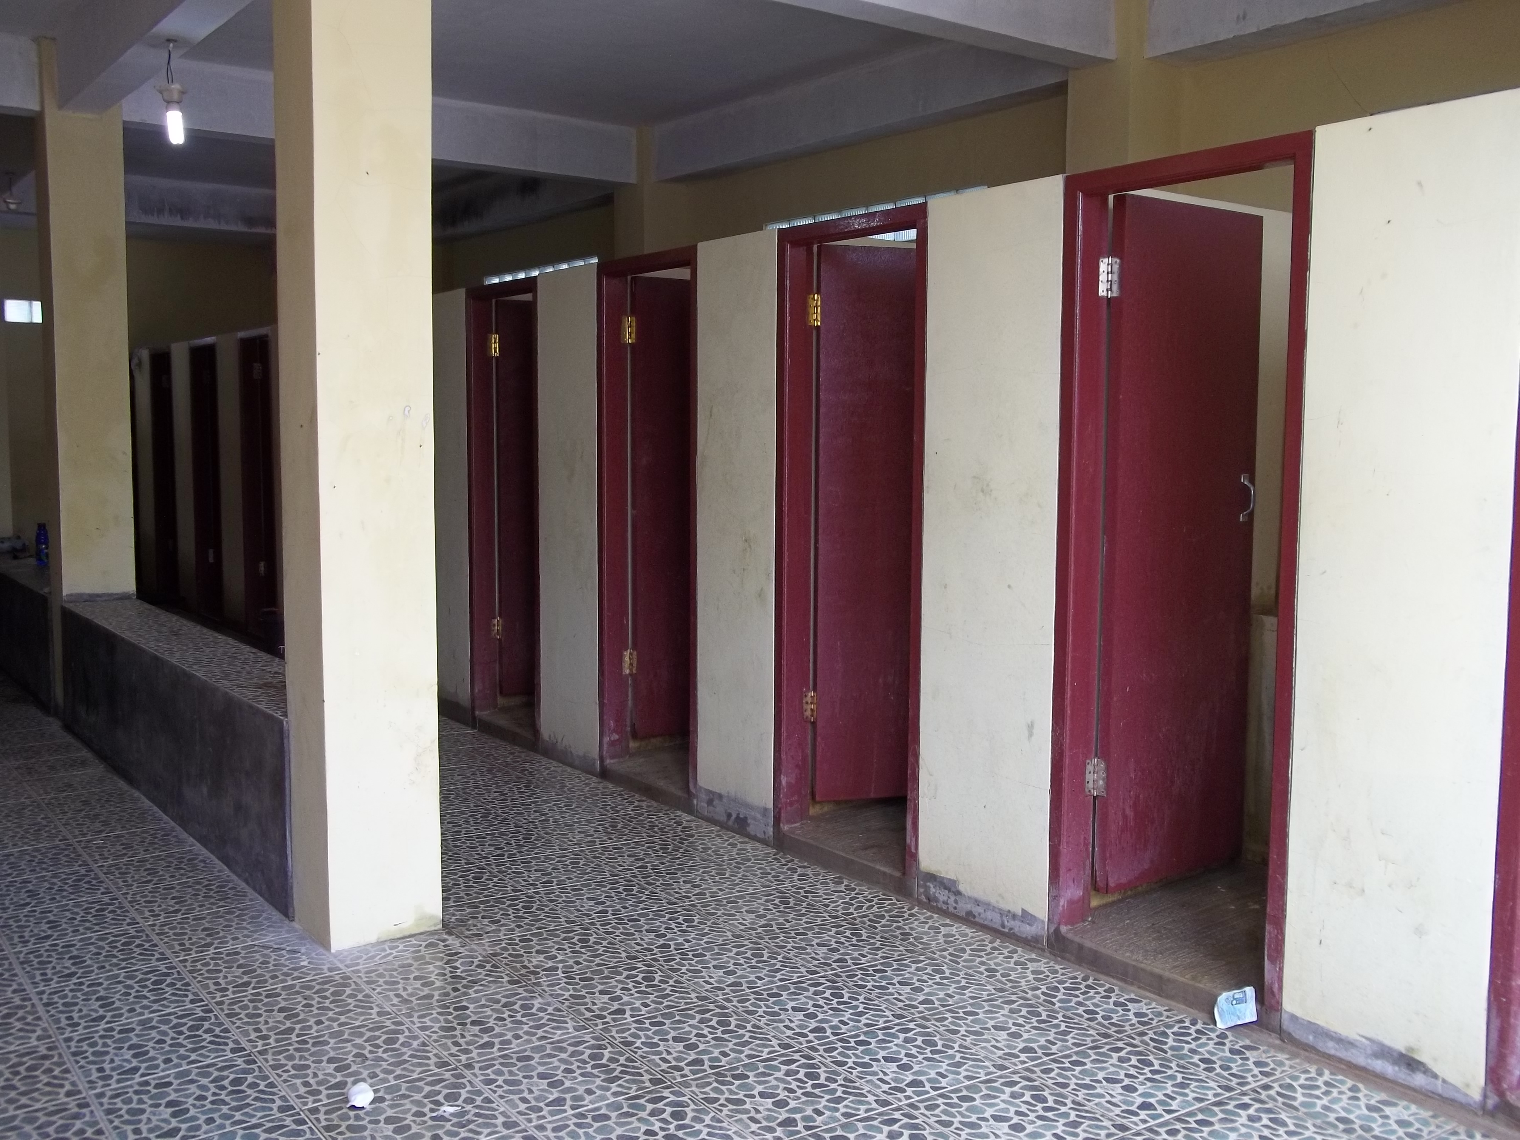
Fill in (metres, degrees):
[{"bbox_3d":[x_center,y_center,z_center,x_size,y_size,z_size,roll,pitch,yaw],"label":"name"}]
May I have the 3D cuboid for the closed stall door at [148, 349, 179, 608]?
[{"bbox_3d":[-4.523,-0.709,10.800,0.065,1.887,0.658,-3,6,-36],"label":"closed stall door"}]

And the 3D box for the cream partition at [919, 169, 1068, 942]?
[{"bbox_3d":[0.643,-0.020,3.759,0.112,1.954,0.485,-3,6,-36],"label":"cream partition"}]

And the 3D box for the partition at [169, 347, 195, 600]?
[{"bbox_3d":[-4.164,-0.647,10.339,0.112,1.954,0.516,-3,6,-36],"label":"partition"}]

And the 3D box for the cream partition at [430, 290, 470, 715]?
[{"bbox_3d":[-1.405,-0.287,6.563,0.112,1.954,0.493,-3,6,-36],"label":"cream partition"}]

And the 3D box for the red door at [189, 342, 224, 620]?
[{"bbox_3d":[-3.831,-0.619,9.853,0.065,1.887,0.664,-3,6,-36],"label":"red door"}]

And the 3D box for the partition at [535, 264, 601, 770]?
[{"bbox_3d":[-0.715,-0.197,5.617,0.112,1.954,0.499,-3,6,-36],"label":"partition"}]

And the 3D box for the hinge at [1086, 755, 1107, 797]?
[{"bbox_3d":[0.853,0.534,3.582,0.060,0.100,0.030,1,5,9],"label":"hinge"}]

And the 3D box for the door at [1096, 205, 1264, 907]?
[{"bbox_3d":[1.107,-0.057,3.695,0.566,1.762,0.039,-3,6,-36],"label":"door"}]

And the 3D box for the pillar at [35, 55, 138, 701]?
[{"bbox_3d":[-3.046,-0.801,6.347,0.299,2.993,0.303,-3,6,-36],"label":"pillar"}]

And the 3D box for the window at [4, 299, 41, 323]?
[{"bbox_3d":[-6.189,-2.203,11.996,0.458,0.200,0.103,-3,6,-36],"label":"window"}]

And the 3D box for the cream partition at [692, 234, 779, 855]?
[{"bbox_3d":[-0.036,-0.108,4.688,0.112,1.954,0.457,-3,6,-36],"label":"cream partition"}]

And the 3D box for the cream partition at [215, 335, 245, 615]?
[{"bbox_3d":[-3.470,-0.556,9.389,0.112,1.954,0.516,-3,6,-36],"label":"cream partition"}]

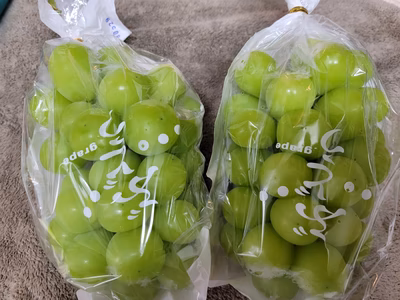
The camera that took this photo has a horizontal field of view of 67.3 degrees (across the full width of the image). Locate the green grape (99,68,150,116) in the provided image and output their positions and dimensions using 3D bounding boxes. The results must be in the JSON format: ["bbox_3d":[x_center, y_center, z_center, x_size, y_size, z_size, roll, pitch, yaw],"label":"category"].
[{"bbox_3d":[-0.050,-0.036,0.187,0.028,0.029,0.030,0,67,0],"label":"green grape"}]

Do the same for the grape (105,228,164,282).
[{"bbox_3d":[-0.035,0.057,0.163,0.031,0.030,0.030,0,67,0],"label":"grape"}]

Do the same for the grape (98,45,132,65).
[{"bbox_3d":[-0.061,-0.063,0.215,0.026,0.026,0.028,0,70,0],"label":"grape"}]

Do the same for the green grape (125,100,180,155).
[{"bbox_3d":[-0.026,-0.012,0.166,0.030,0.030,0.030,0,67,0],"label":"green grape"}]

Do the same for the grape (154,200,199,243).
[{"bbox_3d":[-0.015,0.045,0.190,0.028,0.029,0.028,0,70,0],"label":"grape"}]

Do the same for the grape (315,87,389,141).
[{"bbox_3d":[0.093,-0.022,0.185,0.039,0.031,0.033,0,70,0],"label":"grape"}]

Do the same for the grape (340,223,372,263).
[{"bbox_3d":[0.103,0.062,0.205,0.029,0.029,0.029,0,70,0],"label":"grape"}]

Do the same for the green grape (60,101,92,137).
[{"bbox_3d":[-0.077,-0.017,0.195,0.029,0.029,0.029,0,67,0],"label":"green grape"}]

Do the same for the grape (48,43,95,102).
[{"bbox_3d":[-0.084,-0.051,0.197,0.026,0.028,0.037,-17,70,-6],"label":"grape"}]

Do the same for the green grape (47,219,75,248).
[{"bbox_3d":[-0.081,0.052,0.188,0.028,0.028,0.028,0,70,0],"label":"green grape"}]

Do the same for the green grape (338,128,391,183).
[{"bbox_3d":[0.100,0.004,0.183,0.033,0.033,0.034,0,70,0],"label":"green grape"}]

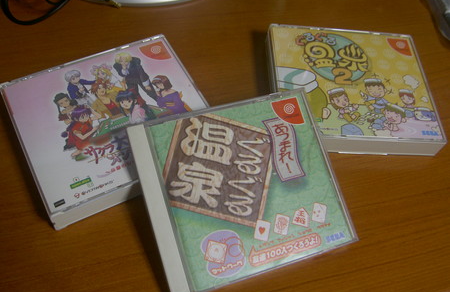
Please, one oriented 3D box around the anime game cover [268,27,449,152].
[{"bbox_3d":[0.114,-0.053,0.406,0.142,0.024,0.125,2,58,-6],"label":"anime game cover"}]

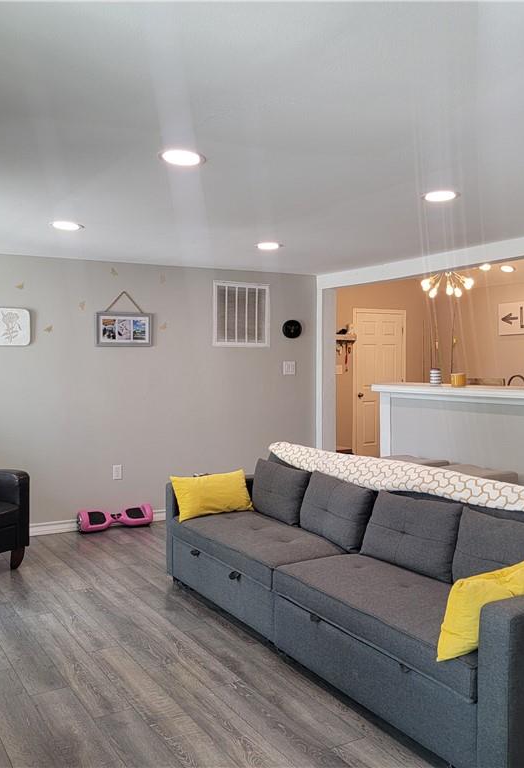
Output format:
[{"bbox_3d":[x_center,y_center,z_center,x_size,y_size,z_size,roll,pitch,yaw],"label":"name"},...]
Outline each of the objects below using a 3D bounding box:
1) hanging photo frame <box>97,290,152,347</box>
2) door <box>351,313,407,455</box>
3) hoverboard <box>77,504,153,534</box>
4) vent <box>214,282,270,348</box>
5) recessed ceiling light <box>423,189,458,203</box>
[{"bbox_3d":[-1.122,-0.537,5.856,0.475,0.445,0.030,-1,2,-30],"label":"hanging photo frame"},{"bbox_3d":[1.672,0.004,9.918,0.910,2.060,0.080,-1,2,-30],"label":"door"},{"bbox_3d":[-1.181,1.094,5.764,0.610,0.170,0.185,-1,2,-30],"label":"hoverboard"},{"bbox_3d":[-0.174,-0.622,6.399,0.570,0.565,0.025,-1,2,-30],"label":"vent"},{"bbox_3d":[0.888,-0.926,3.534,0.180,0.030,0.180,-1,2,-30],"label":"recessed ceiling light"}]

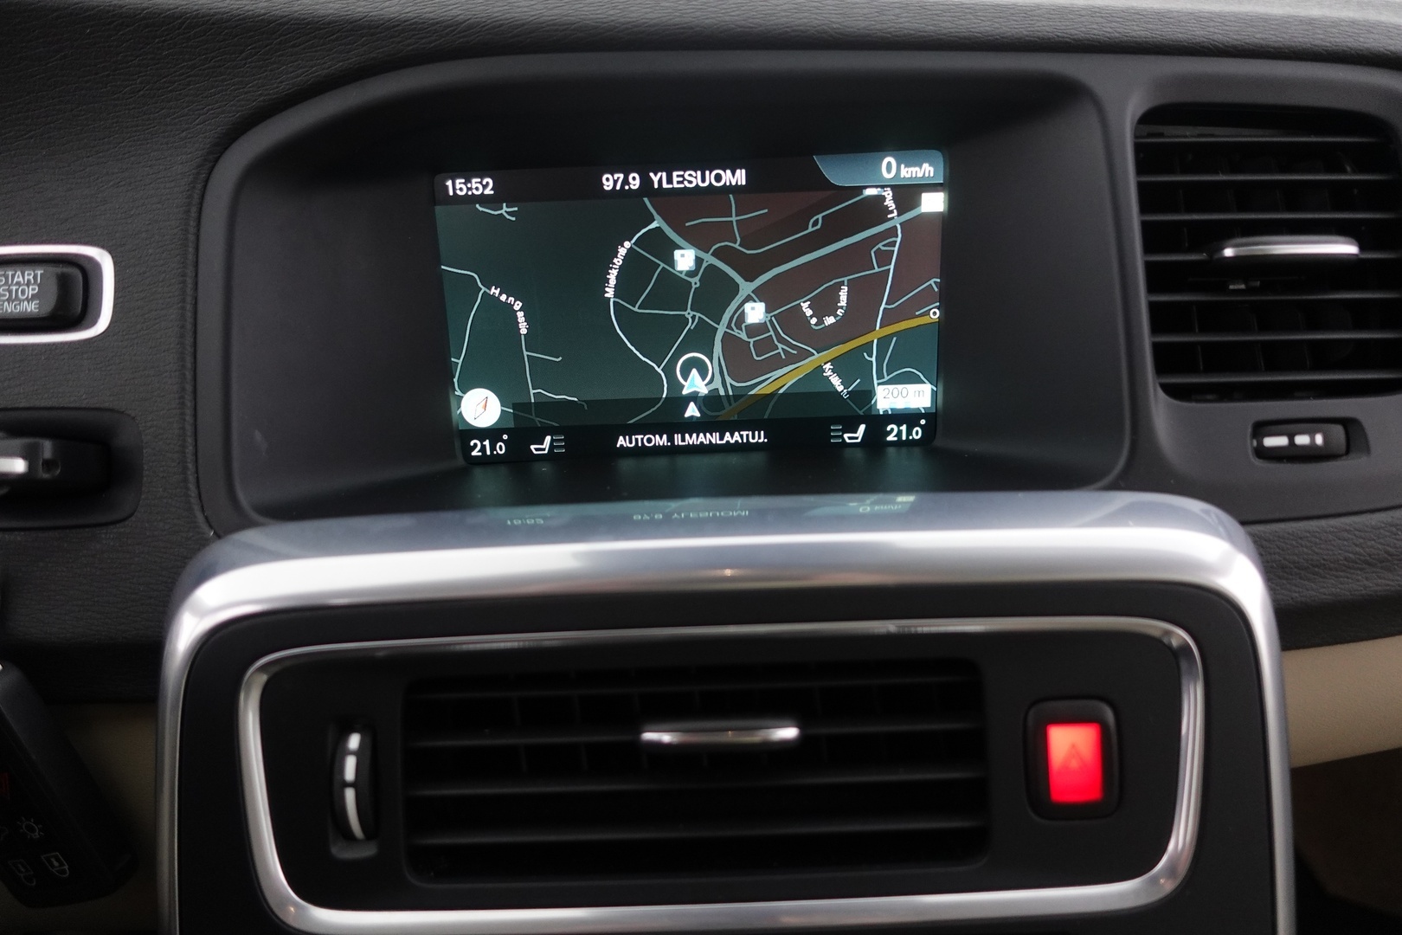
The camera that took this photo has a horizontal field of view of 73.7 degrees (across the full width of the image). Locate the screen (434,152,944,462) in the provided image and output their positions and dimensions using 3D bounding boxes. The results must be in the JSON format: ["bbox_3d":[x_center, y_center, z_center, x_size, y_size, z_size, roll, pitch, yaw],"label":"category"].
[{"bbox_3d":[-0.002,-0.049,0.300,0.153,0.092,0.012,-2,16,1],"label":"screen"}]

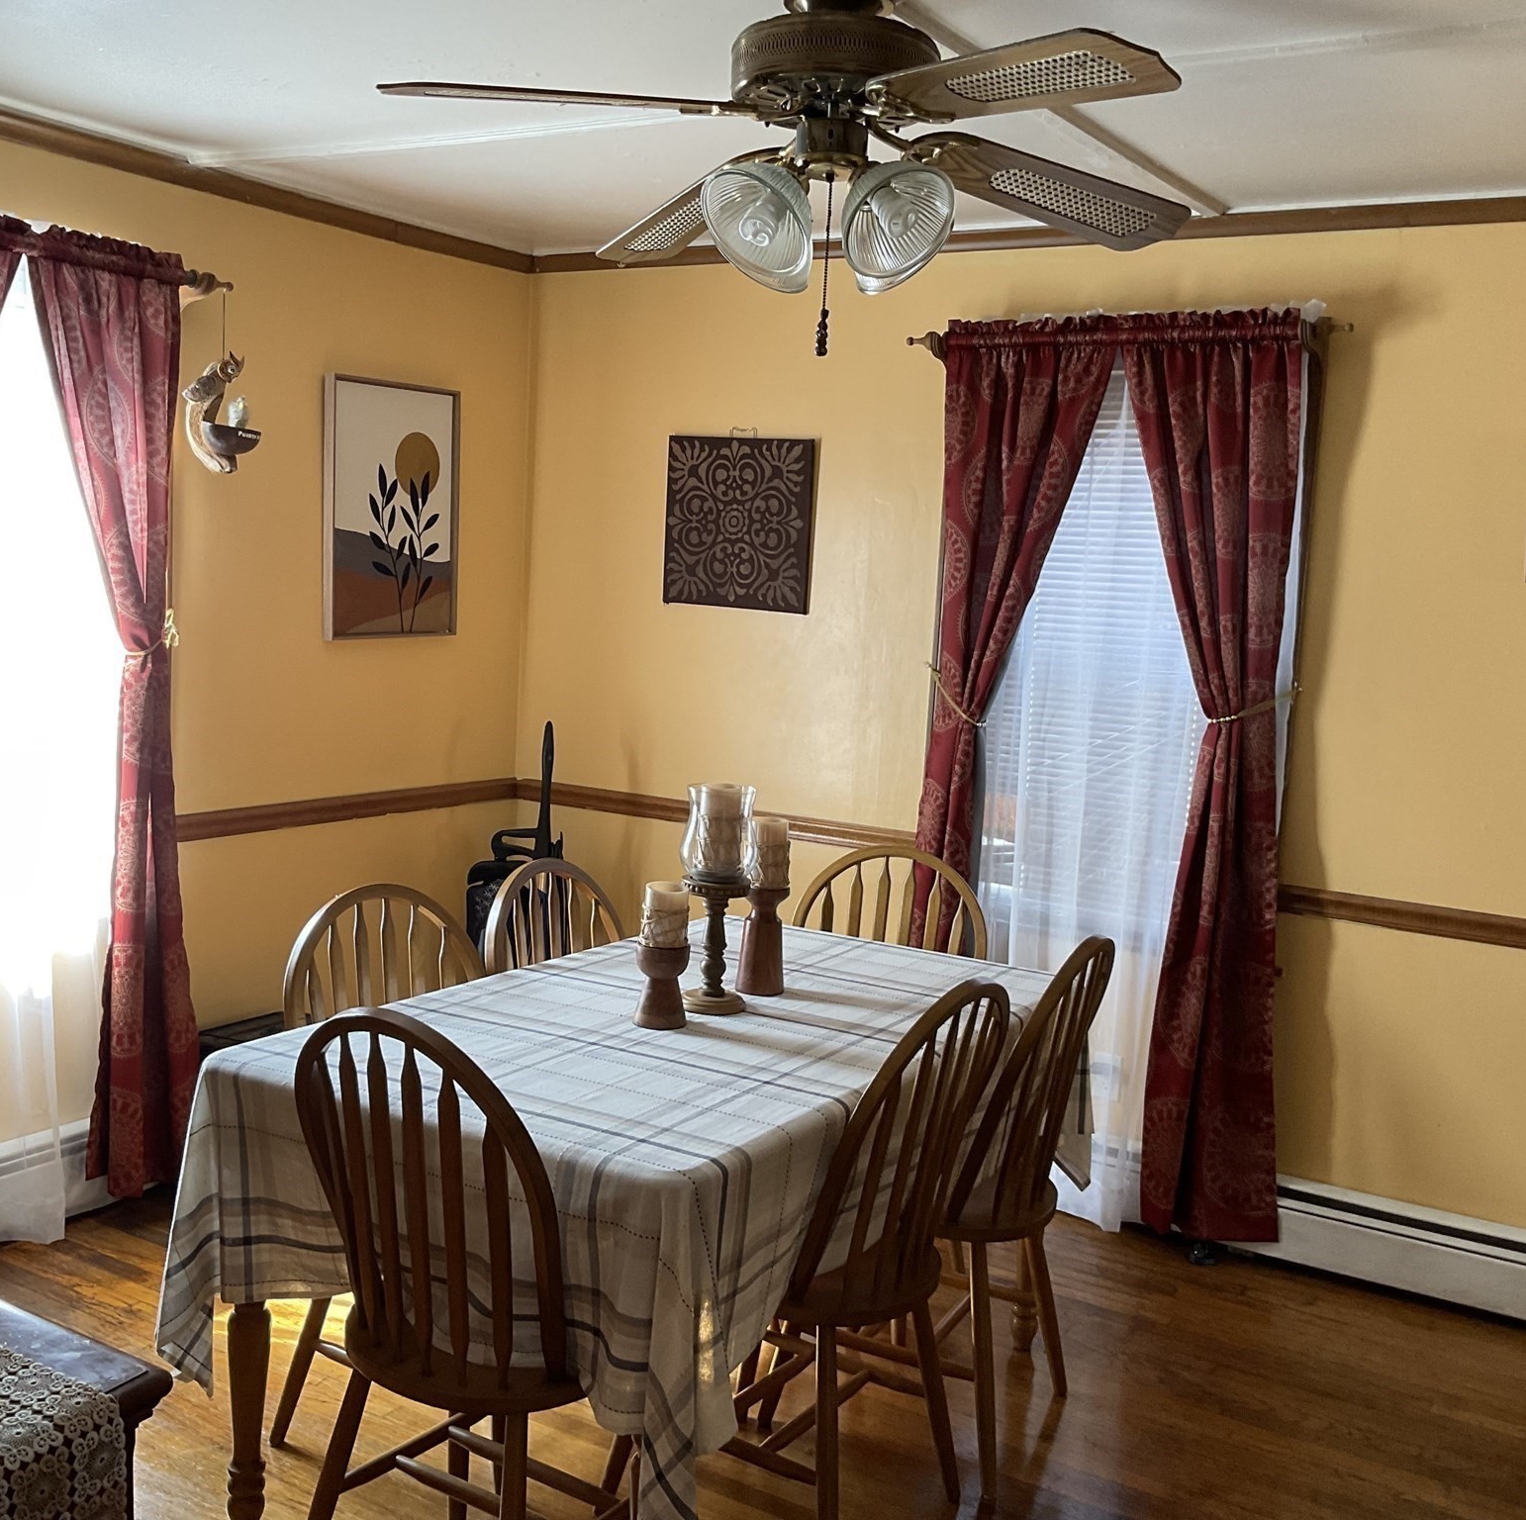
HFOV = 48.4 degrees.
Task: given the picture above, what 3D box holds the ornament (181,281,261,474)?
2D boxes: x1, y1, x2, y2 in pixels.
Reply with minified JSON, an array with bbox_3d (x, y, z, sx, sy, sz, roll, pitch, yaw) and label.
[{"bbox_3d":[-1.264,-0.892,3.962,0.180,0.445,0.110,2,7,-9],"label":"ornament"}]

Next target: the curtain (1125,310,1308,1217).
[{"bbox_3d":[1.013,0.057,3.901,0.530,2.130,0.150,7,8,30],"label":"curtain"}]

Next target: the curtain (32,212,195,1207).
[{"bbox_3d":[-1.428,-0.051,3.783,0.150,2.150,0.460,7,8,33],"label":"curtain"}]

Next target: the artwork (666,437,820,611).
[{"bbox_3d":[-0.063,-0.647,4.657,0.467,0.463,0.030,7,8,31],"label":"artwork"}]

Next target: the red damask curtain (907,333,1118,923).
[{"bbox_3d":[0.574,0.007,4.155,0.460,2.130,0.150,7,8,30],"label":"red damask curtain"}]

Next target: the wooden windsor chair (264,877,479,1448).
[{"bbox_3d":[-0.529,0.728,3.022,0.520,0.960,0.470,7,8,30],"label":"wooden windsor chair"}]

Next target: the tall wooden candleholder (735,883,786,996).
[{"bbox_3d":[0.002,0.352,3.285,0.092,0.205,0.092,3,7,0],"label":"tall wooden candleholder"}]

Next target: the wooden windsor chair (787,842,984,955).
[{"bbox_3d":[0.164,0.689,3.658,0.470,0.960,0.520,7,8,30],"label":"wooden windsor chair"}]

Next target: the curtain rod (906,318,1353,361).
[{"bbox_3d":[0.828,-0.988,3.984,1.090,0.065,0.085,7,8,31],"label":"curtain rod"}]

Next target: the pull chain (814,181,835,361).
[{"bbox_3d":[0.090,-0.703,2.428,0.018,0.256,0.018,3,7,0],"label":"pull chain"}]

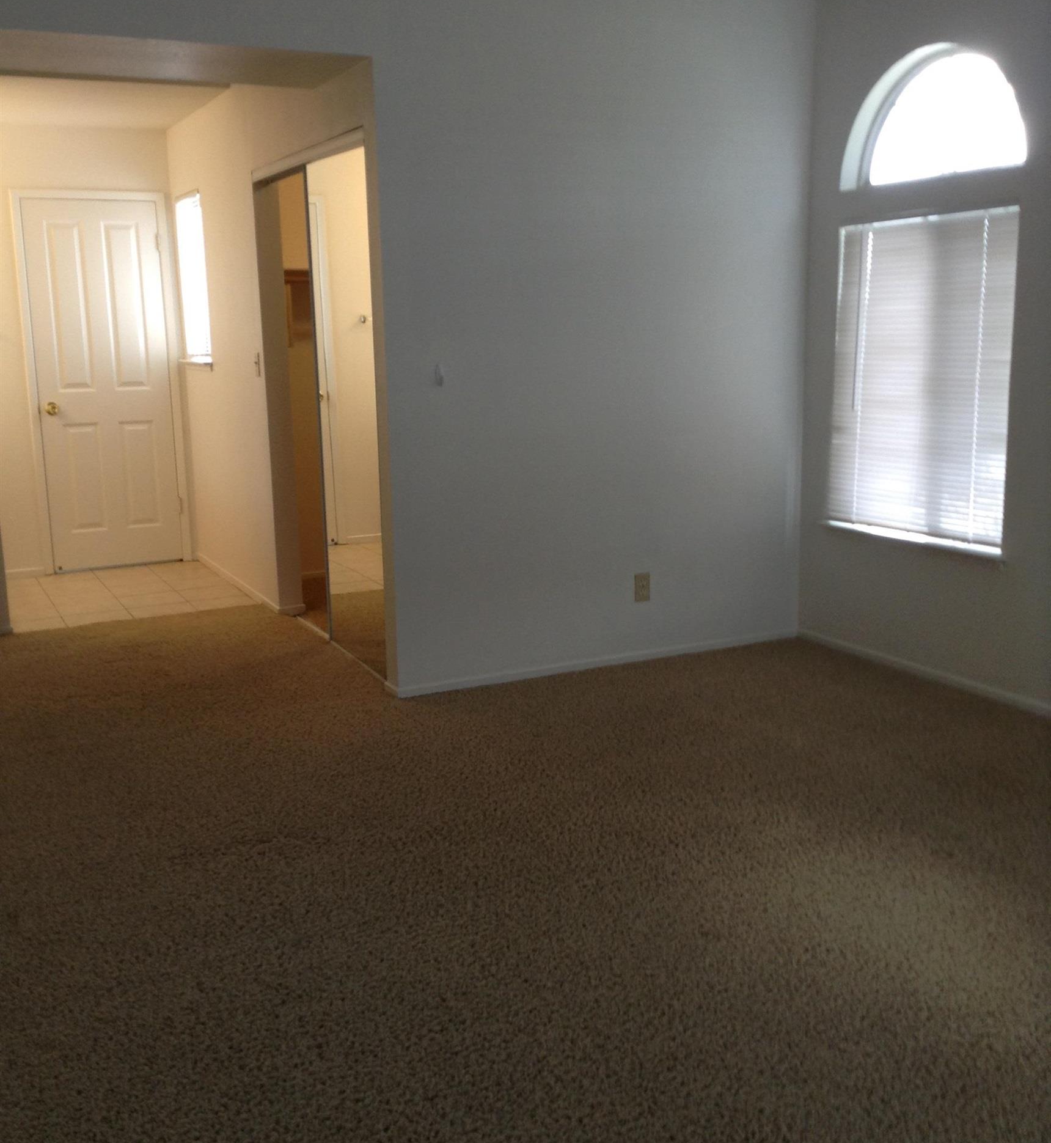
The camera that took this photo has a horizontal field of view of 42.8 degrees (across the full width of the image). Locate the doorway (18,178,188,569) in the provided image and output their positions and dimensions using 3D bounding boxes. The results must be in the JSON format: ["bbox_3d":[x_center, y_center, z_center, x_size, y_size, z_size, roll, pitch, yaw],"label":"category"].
[{"bbox_3d":[-2.363,-1.033,7.535,0.720,2.040,0.050,-6,12,-25],"label":"doorway"}]

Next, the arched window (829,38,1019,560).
[{"bbox_3d":[1.463,-0.983,4.841,0.120,1.720,0.920,-6,12,-25],"label":"arched window"}]

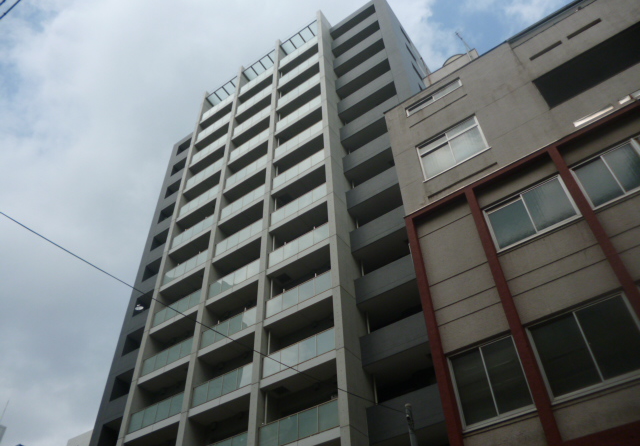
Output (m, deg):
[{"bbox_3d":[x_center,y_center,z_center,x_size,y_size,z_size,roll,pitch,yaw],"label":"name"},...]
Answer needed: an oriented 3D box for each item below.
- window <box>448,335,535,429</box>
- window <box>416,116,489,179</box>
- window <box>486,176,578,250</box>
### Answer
[{"bbox_3d":[3.155,2.977,9.590,1.349,1.499,0.120,-28,-51,23],"label":"window"},{"bbox_3d":[3.539,-1.981,13.914,1.842,1.515,0.120,-28,-51,23],"label":"window"},{"bbox_3d":[4.555,-0.164,11.218,1.779,1.298,0.120,-28,-51,23],"label":"window"}]

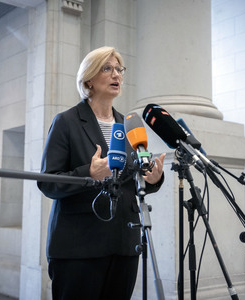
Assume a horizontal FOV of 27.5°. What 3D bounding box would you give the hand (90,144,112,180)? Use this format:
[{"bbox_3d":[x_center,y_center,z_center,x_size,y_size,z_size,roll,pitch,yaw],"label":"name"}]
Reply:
[{"bbox_3d":[-0.073,0.057,2.200,0.140,0.157,0.090,-1,-6,14],"label":"hand"}]

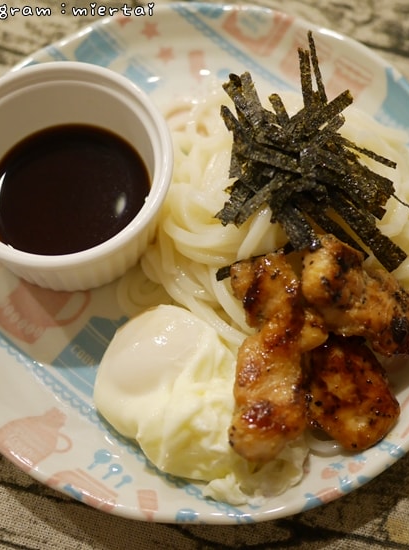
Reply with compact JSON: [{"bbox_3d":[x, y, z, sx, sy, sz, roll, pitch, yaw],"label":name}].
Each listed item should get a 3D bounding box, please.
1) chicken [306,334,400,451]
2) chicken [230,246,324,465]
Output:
[{"bbox_3d":[0.054,0.042,0.312,0.035,0.020,0.044,-6,69,-2],"label":"chicken"},{"bbox_3d":[0.026,0.030,0.310,0.033,0.027,0.074,1,69,0],"label":"chicken"}]

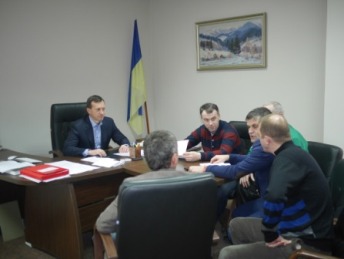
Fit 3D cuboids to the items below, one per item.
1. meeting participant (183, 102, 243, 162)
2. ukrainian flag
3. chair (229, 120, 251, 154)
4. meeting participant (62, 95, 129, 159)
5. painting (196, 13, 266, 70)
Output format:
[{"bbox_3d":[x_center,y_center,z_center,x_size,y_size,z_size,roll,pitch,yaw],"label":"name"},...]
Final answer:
[{"bbox_3d":[0.393,0.367,3.350,0.560,1.200,0.800,5,11,38],"label":"meeting participant"},{"bbox_3d":[-0.437,-0.628,4.900,0.260,1.410,0.200,-2,8,-3],"label":"ukrainian flag"},{"bbox_3d":[0.566,0.442,3.483,0.600,1.000,0.650,6,11,42],"label":"chair"},{"bbox_3d":[-0.568,0.346,3.514,0.620,1.260,0.820,-10,12,-44],"label":"meeting participant"},{"bbox_3d":[0.649,-0.976,4.552,0.956,0.571,0.040,6,11,42],"label":"painting"}]

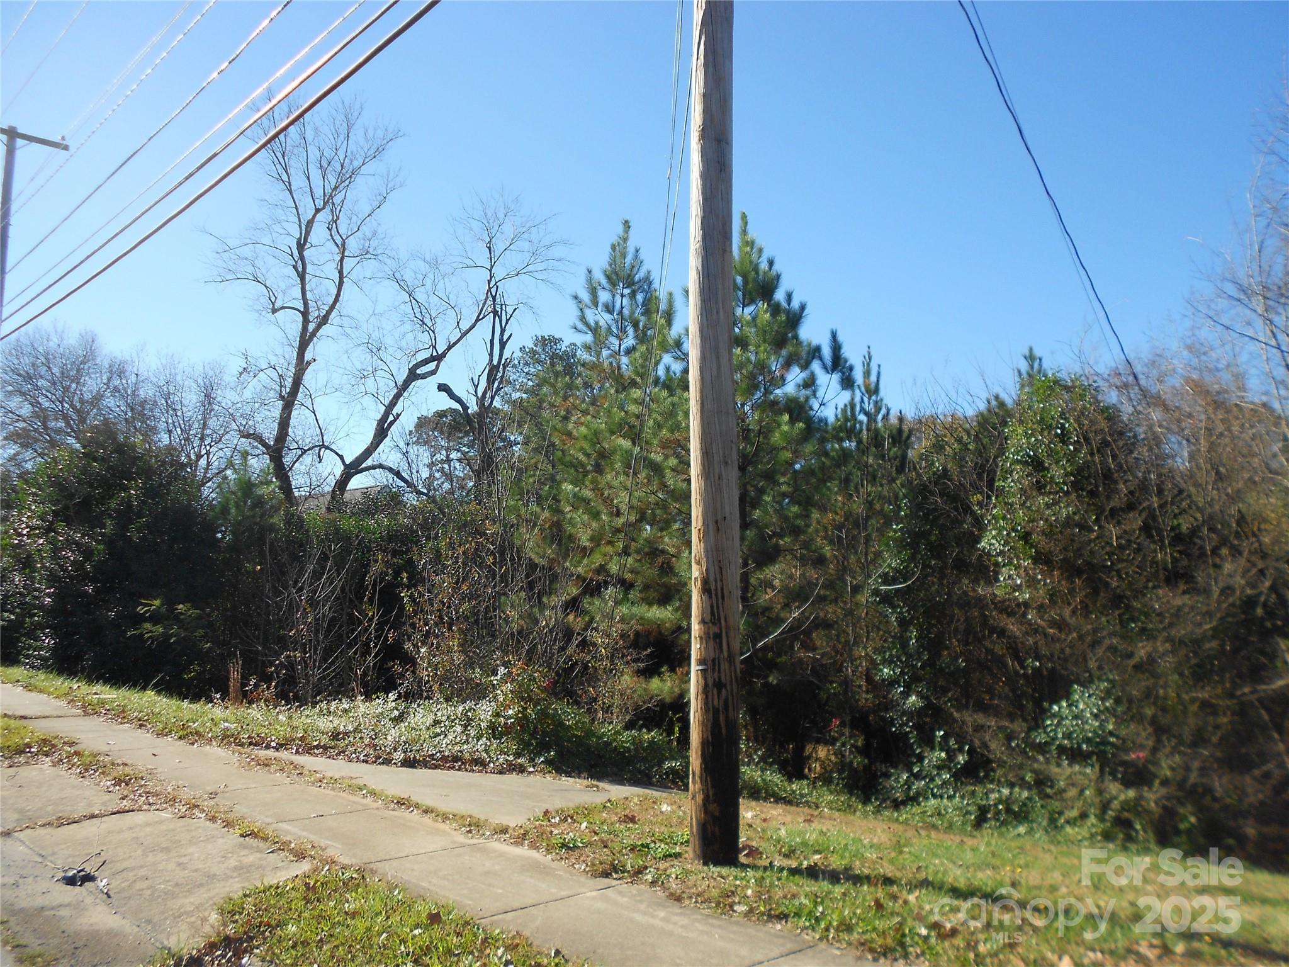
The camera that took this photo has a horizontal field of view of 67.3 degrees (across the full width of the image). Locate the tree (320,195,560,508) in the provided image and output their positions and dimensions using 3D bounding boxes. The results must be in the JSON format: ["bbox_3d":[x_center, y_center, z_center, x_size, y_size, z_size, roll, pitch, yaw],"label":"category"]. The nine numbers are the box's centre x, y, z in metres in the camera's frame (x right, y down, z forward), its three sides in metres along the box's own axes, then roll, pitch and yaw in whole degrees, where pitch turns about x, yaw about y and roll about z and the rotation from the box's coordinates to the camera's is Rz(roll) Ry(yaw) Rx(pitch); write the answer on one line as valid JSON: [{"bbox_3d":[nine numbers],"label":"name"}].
[{"bbox_3d":[-5.000,-1.950,24.000,6.000,10.400,5.200,0,-5,0],"label":"tree"}]

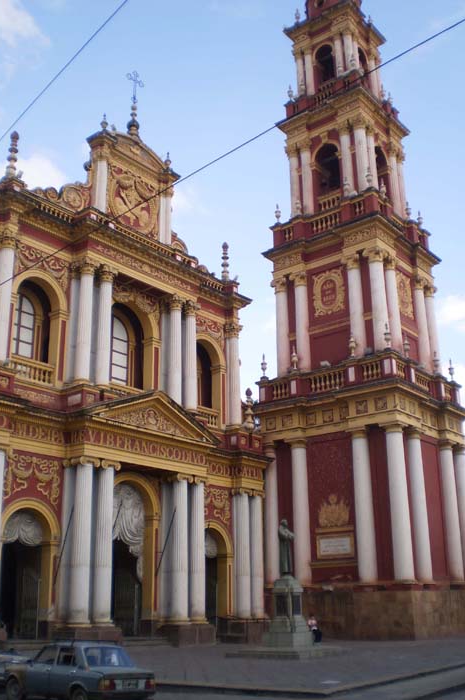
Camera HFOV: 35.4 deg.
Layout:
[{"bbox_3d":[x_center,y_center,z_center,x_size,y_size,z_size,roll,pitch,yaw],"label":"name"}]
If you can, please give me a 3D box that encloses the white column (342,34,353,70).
[{"bbox_3d":[8.406,-21.245,51.868,0.673,3.720,0.673,-16,-24,38],"label":"white column"}]

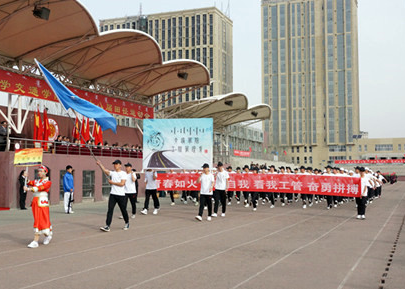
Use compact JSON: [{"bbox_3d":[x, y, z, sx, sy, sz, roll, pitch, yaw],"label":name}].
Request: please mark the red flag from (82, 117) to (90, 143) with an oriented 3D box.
[{"bbox_3d":[-7.159,-0.887,28.800,0.350,1.750,0.500,-2,-4,24],"label":"red flag"}]

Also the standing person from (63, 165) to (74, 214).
[{"bbox_3d":[-4.986,1.692,17.641,0.360,1.760,0.480,0,-4,10],"label":"standing person"}]

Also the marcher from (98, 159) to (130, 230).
[{"bbox_3d":[-2.279,1.326,12.204,0.660,1.800,0.850,-2,-4,29],"label":"marcher"}]

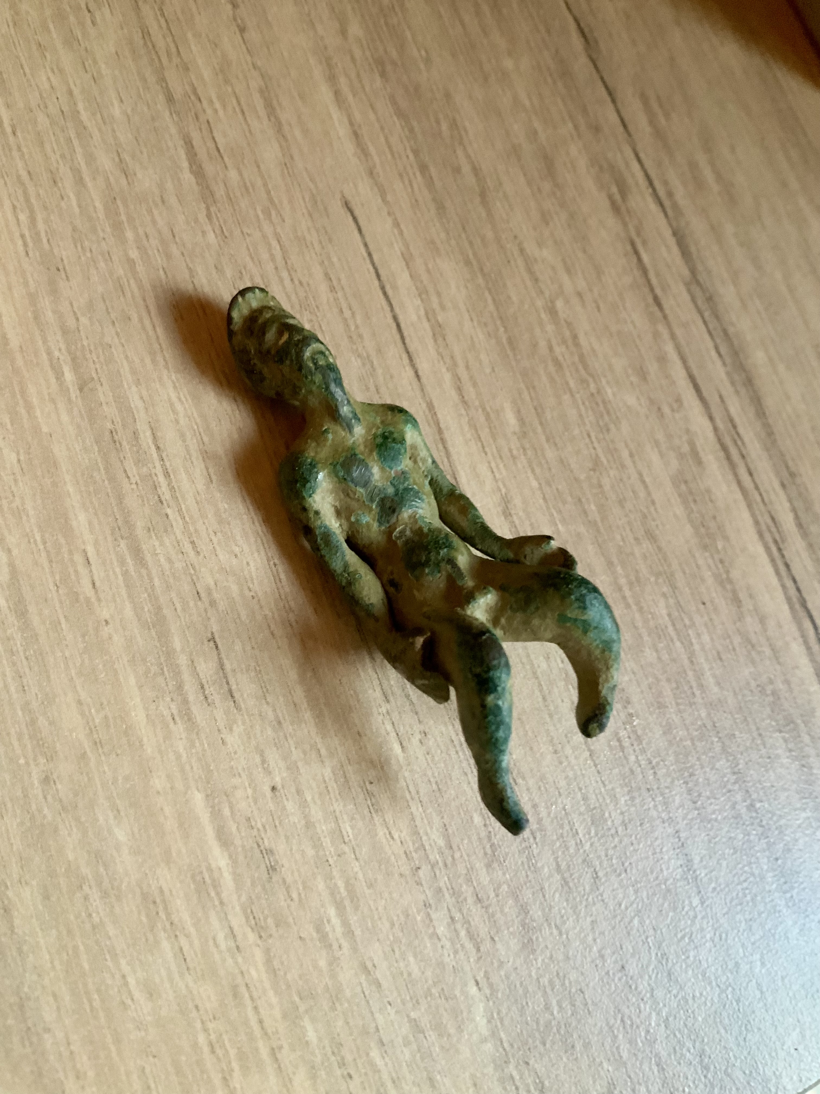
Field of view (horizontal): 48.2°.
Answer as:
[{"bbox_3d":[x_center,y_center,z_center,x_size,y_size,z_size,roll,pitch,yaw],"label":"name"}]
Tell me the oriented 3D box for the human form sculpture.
[{"bbox_3d":[0.003,-0.001,0.140,0.032,0.026,0.090,-31,89,-24],"label":"human form sculpture"}]

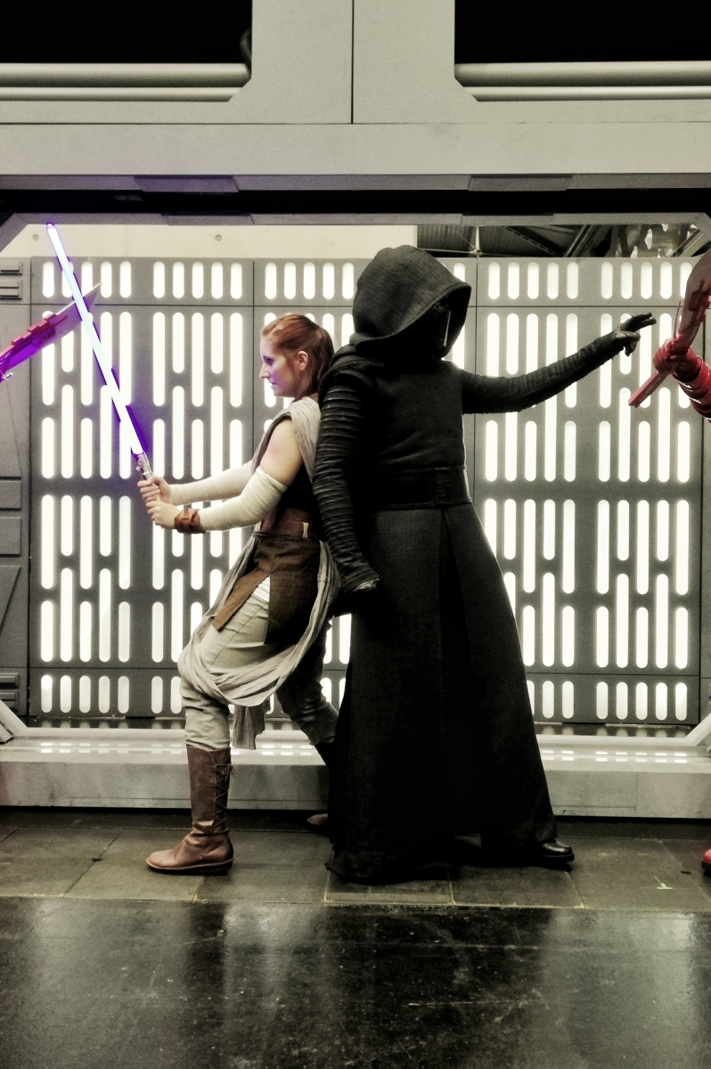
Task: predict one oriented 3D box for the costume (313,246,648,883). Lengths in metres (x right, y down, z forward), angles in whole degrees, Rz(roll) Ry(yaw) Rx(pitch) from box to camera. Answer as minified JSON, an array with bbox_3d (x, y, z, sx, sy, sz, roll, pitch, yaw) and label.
[{"bbox_3d":[0.360,0.060,3.270,0.800,1.870,0.830,1,1,42],"label":"costume"}]

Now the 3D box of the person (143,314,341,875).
[{"bbox_3d":[-0.330,0.144,3.340,0.680,1.690,0.550,1,0,2],"label":"person"}]

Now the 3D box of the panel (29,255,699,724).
[{"bbox_3d":[0.030,-0.253,5.630,3.480,2.410,0.120,1,0,1],"label":"panel"}]

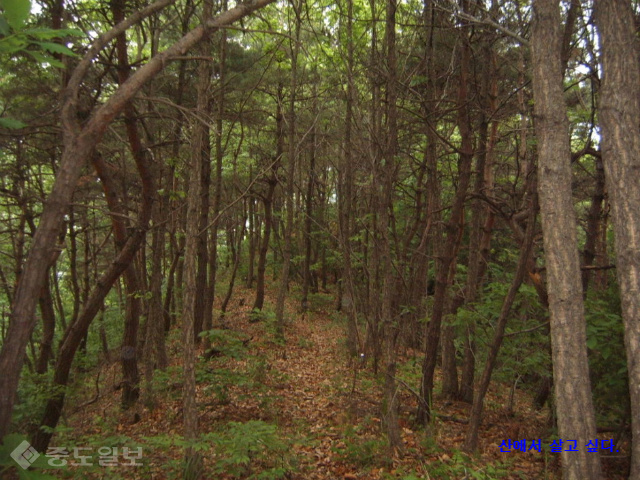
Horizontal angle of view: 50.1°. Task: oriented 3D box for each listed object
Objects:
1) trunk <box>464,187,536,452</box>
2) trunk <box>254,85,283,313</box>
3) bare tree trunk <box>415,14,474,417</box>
[{"bbox_3d":[1.513,0.640,5.735,0.573,2.215,0.450,0,-7,0],"label":"trunk"},{"bbox_3d":[-1.153,-0.982,15.316,0.596,5.181,0.550,0,-7,0],"label":"trunk"},{"bbox_3d":[1.238,-0.288,6.751,0.544,4.112,0.450,0,-7,0],"label":"bare tree trunk"}]

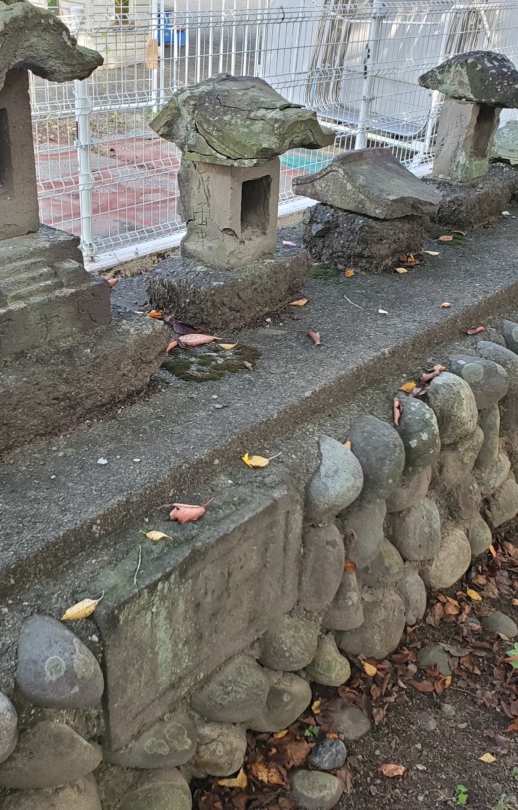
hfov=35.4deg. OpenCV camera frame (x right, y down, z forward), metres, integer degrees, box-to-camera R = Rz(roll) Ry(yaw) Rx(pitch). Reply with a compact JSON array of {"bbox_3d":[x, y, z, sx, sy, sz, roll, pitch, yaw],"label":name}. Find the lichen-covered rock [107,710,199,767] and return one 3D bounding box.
[{"bbox_3d":[-0.328,1.017,2.479,0.280,0.170,0.200,3,32,-3],"label":"lichen-covered rock"}]

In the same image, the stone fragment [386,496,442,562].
[{"bbox_3d":[0.637,0.511,3.352,0.230,0.270,0.220,30,40,34],"label":"stone fragment"}]

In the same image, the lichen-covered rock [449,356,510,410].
[{"bbox_3d":[0.990,-0.102,3.667,0.290,0.240,0.210,30,40,34],"label":"lichen-covered rock"}]

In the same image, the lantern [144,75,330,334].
[{"bbox_3d":[-0.116,-0.936,3.502,0.550,0.860,0.780,27,38,30],"label":"lantern"}]

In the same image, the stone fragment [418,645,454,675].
[{"bbox_3d":[0.577,0.832,2.655,0.124,0.070,0.093,27,37,33],"label":"stone fragment"}]

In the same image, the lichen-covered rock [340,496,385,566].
[{"bbox_3d":[0.375,0.462,2.940,0.176,0.284,0.196,28,39,33],"label":"lichen-covered rock"}]

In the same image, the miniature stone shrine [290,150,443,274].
[{"bbox_3d":[0.537,-1.026,4.097,0.591,0.453,0.532,30,40,35],"label":"miniature stone shrine"}]

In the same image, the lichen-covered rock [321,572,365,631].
[{"bbox_3d":[0.299,0.699,2.901,0.167,0.245,0.176,28,39,33],"label":"lichen-covered rock"}]

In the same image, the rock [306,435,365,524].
[{"bbox_3d":[0.241,0.238,2.564,0.186,0.300,0.186,27,37,33],"label":"rock"}]

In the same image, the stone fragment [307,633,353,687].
[{"bbox_3d":[0.256,0.943,2.995,0.175,0.195,0.165,30,40,34],"label":"stone fragment"}]

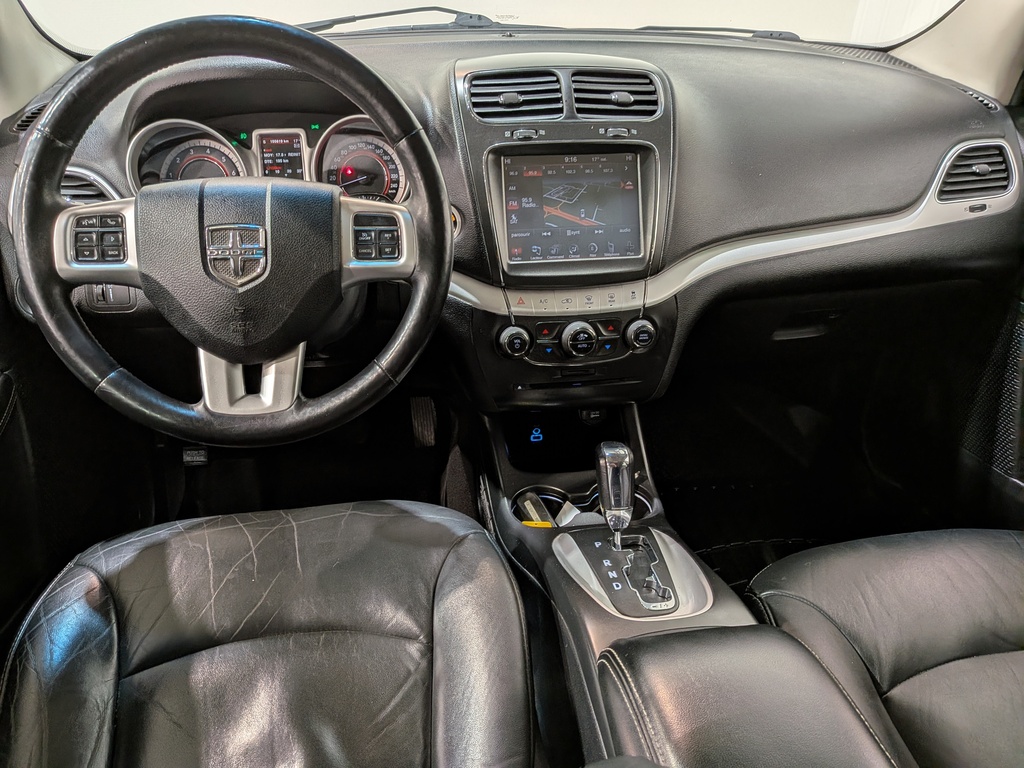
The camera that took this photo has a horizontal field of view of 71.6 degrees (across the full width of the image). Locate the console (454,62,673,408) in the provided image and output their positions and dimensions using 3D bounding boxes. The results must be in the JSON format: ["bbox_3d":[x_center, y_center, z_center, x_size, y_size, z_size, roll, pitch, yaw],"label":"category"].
[{"bbox_3d":[0.075,-0.200,0.924,0.285,0.430,0.180,-3,10,-5],"label":"console"}]

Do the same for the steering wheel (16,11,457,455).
[{"bbox_3d":[-0.248,-0.135,0.664,0.385,0.385,0.105,-3,4,-5],"label":"steering wheel"}]

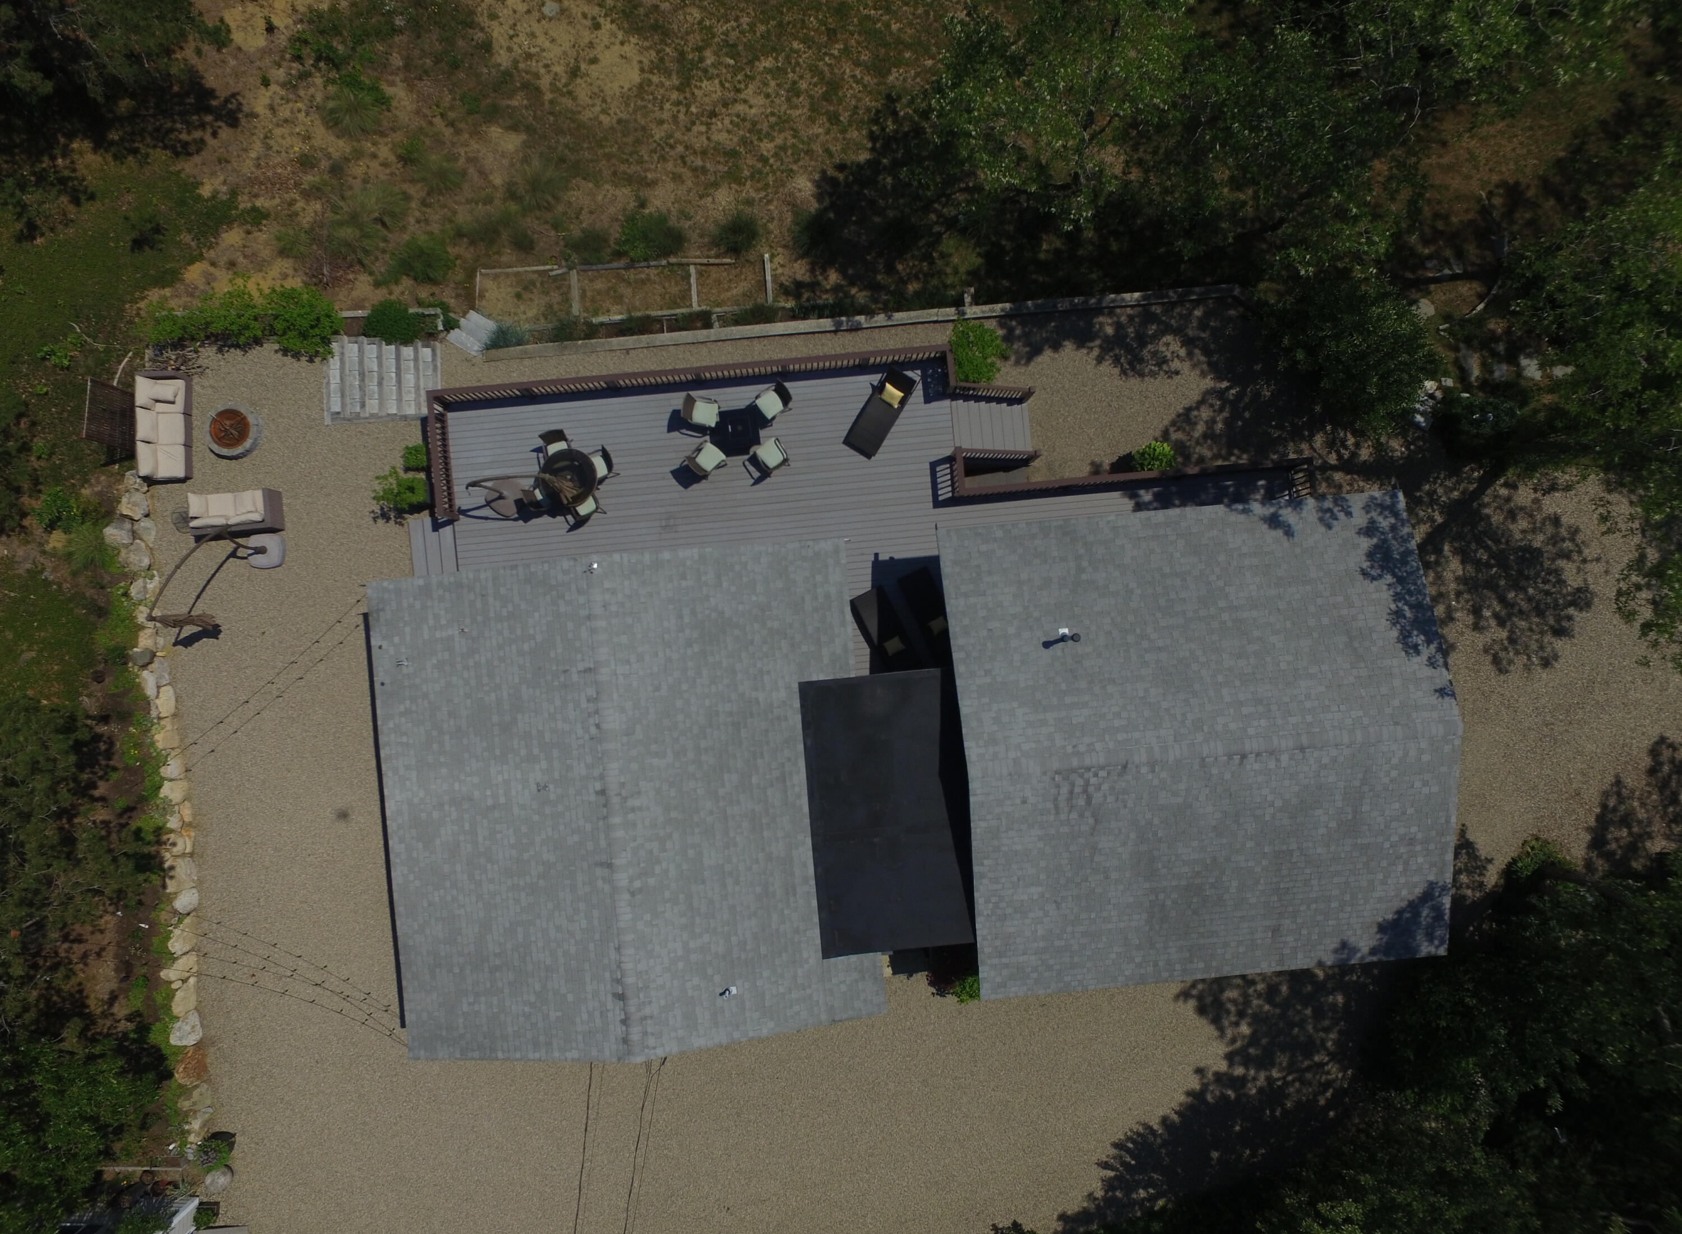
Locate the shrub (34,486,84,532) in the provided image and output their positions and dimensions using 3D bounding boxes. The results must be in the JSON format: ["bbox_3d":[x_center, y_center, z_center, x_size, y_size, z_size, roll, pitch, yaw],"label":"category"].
[{"bbox_3d":[-16.991,-2.354,21.100,1.050,0.650,0.950,0,90,0],"label":"shrub"}]

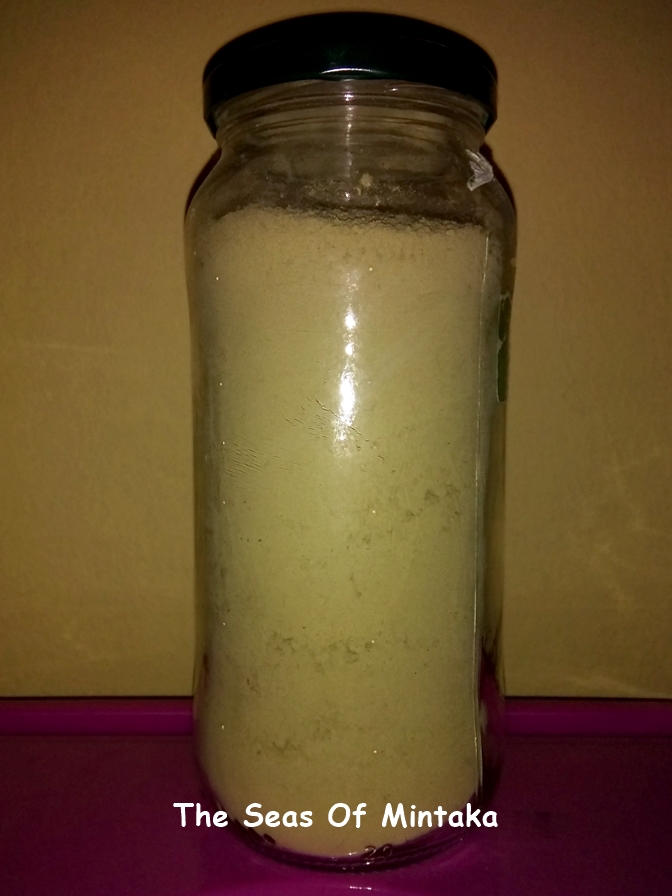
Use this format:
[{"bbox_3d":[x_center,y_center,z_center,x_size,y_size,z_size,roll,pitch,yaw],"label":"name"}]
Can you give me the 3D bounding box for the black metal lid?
[{"bbox_3d":[0.003,-0.081,0.171,0.068,0.011,0.068,0,5,0],"label":"black metal lid"}]

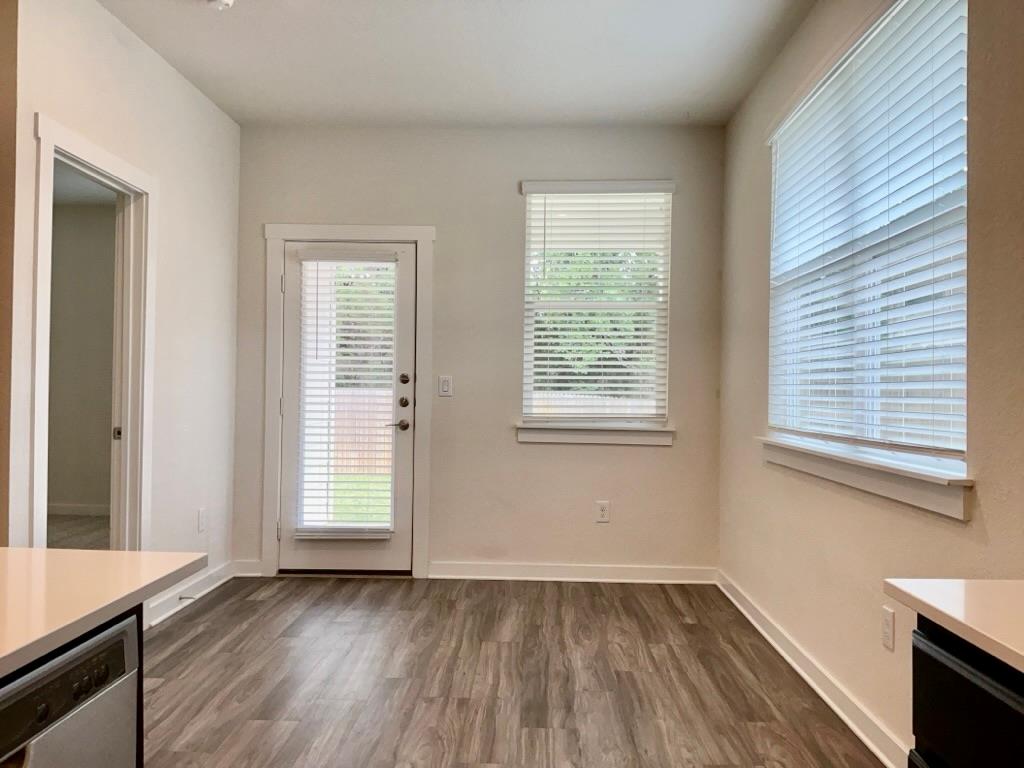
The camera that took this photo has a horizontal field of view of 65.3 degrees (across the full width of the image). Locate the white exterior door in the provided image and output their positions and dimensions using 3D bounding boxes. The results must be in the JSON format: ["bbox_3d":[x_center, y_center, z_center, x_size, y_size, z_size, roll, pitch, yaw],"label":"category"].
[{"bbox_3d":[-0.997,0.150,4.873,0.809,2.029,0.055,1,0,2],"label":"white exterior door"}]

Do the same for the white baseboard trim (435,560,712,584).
[{"bbox_3d":[0.371,1.138,4.803,1.753,0.100,0.016,1,0,2],"label":"white baseboard trim"}]

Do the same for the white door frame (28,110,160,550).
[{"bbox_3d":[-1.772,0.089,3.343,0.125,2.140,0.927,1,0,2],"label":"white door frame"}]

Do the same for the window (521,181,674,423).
[{"bbox_3d":[0.507,-0.495,4.827,0.912,1.442,0.070,1,0,2],"label":"window"}]

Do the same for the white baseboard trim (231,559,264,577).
[{"bbox_3d":[-1.607,1.115,4.863,0.176,0.100,0.016,1,0,2],"label":"white baseboard trim"}]

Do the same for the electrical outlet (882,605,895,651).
[{"bbox_3d":[1.177,0.771,2.507,0.011,0.126,0.080,1,0,2],"label":"electrical outlet"}]

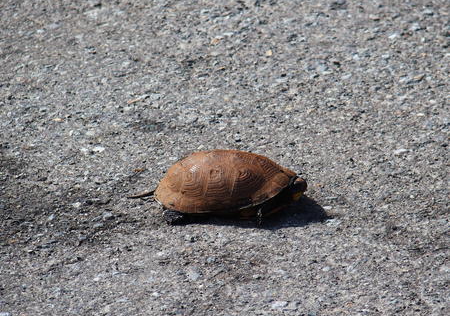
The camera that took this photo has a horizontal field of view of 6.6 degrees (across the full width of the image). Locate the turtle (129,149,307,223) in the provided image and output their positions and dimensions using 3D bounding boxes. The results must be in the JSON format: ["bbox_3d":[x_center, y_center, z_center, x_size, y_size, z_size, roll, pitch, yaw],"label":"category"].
[{"bbox_3d":[-0.007,0.018,3.500,0.160,0.051,0.102,4,26,7],"label":"turtle"}]

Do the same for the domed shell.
[{"bbox_3d":[0.000,0.017,3.500,0.128,0.044,0.093,4,26,7],"label":"domed shell"}]

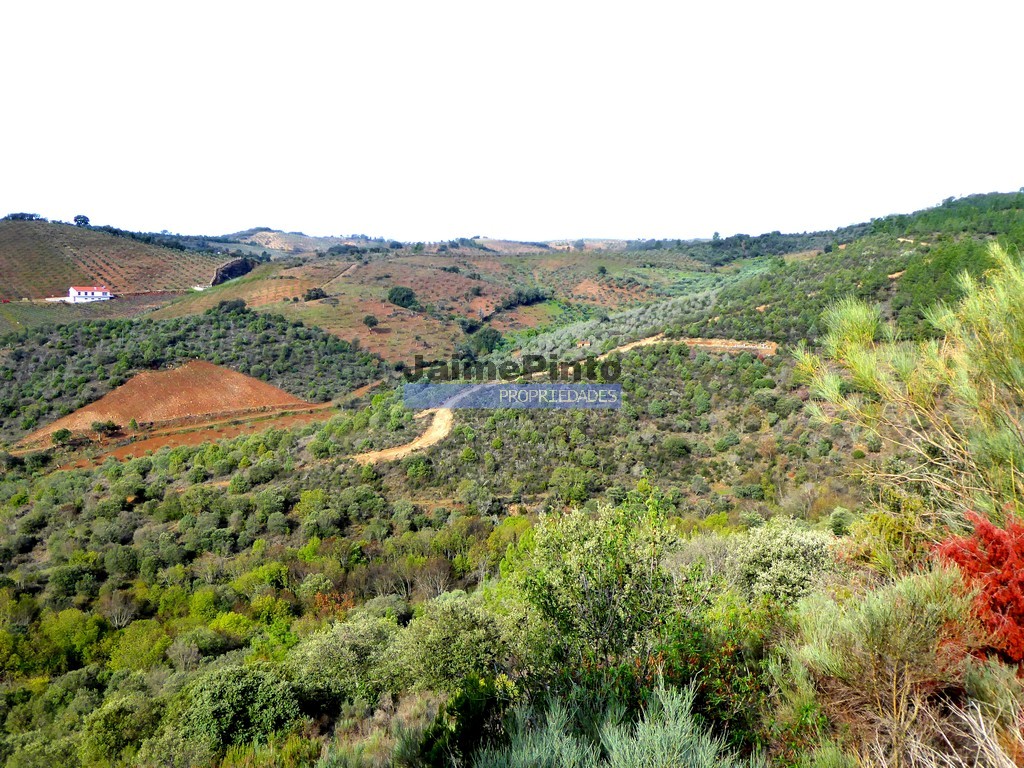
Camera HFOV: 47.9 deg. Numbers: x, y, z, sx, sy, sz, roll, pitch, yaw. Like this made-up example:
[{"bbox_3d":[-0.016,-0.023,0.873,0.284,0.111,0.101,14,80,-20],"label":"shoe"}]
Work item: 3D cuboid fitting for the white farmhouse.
[{"bbox_3d":[-199.114,-42.043,545.000,17.500,7.000,8.500,-6,9,-40],"label":"white farmhouse"}]

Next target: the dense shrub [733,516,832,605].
[{"bbox_3d":[4.806,3.172,20.500,1.750,1.650,1.700,2,7,13],"label":"dense shrub"}]

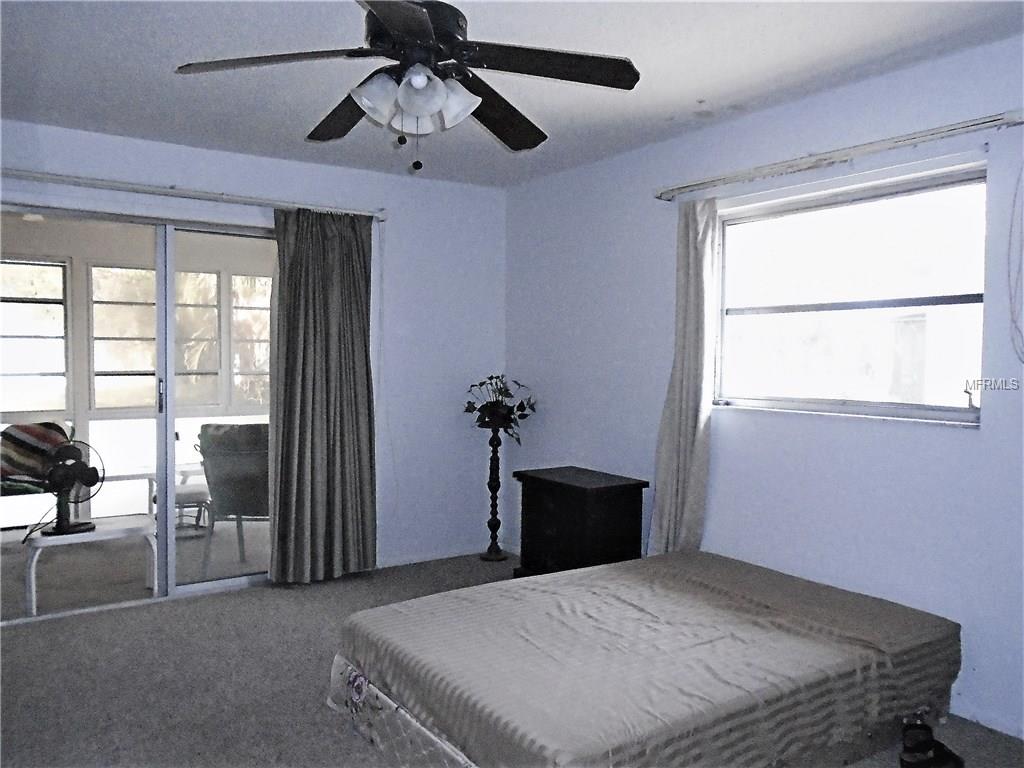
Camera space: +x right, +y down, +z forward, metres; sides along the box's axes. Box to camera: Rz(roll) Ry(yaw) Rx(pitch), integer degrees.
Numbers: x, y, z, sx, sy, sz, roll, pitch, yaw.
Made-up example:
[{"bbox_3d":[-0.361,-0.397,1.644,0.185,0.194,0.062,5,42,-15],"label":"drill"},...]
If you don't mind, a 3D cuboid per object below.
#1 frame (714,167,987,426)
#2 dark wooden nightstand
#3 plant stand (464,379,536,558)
[{"bbox_3d":[1.375,-0.345,3.310,0.087,0.951,1.253,-1,3,-36],"label":"frame"},{"bbox_3d":[0.368,0.845,4.238,0.399,0.674,0.650,-1,3,-36],"label":"dark wooden nightstand"},{"bbox_3d":[-0.089,0.543,5.061,0.430,1.206,0.430,0,2,0],"label":"plant stand"}]

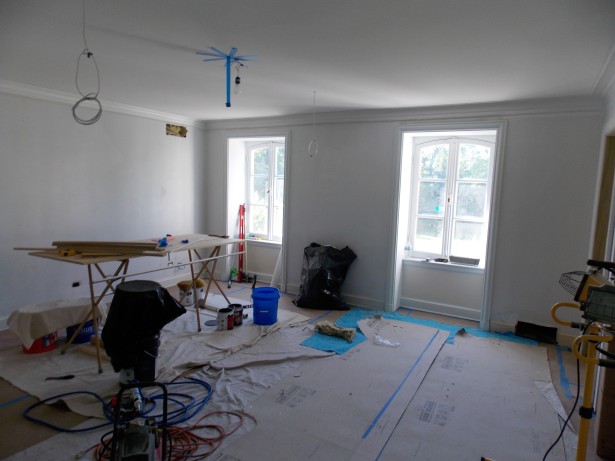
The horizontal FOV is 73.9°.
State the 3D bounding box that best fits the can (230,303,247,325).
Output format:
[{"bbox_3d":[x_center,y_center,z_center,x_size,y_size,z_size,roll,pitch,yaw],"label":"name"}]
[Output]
[{"bbox_3d":[-0.799,0.939,4.534,0.172,0.190,0.172,5,7,29],"label":"can"}]

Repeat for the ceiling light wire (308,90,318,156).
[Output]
[{"bbox_3d":[0.064,-1.047,4.063,0.100,0.640,0.060,2,7,0],"label":"ceiling light wire"}]

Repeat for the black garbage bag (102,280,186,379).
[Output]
[{"bbox_3d":[-1.251,0.781,3.204,0.600,0.750,0.430,-1,7,-22],"label":"black garbage bag"}]

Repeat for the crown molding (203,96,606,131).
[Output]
[{"bbox_3d":[0.594,-1.406,5.058,5.055,0.130,0.115,5,7,29],"label":"crown molding"}]

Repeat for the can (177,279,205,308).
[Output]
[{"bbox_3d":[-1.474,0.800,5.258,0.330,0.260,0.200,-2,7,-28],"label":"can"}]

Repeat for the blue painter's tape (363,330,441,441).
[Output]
[{"bbox_3d":[0.902,1.200,3.532,0.028,0.004,2.242,5,8,29],"label":"blue painter's tape"}]

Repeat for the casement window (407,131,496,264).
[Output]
[{"bbox_3d":[1.776,-0.371,5.082,1.002,1.570,0.120,5,7,29],"label":"casement window"}]

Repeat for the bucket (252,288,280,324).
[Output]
[{"bbox_3d":[-0.470,0.851,4.623,0.302,0.365,0.302,2,7,0],"label":"bucket"}]

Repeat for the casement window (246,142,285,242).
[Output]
[{"bbox_3d":[-0.544,-0.590,6.357,0.997,1.570,0.120,5,7,29],"label":"casement window"}]

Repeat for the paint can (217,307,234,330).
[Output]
[{"bbox_3d":[-0.877,0.954,4.388,0.172,0.190,0.172,2,7,0],"label":"paint can"}]

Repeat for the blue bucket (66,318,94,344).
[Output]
[{"bbox_3d":[-2.191,0.871,3.970,0.300,0.370,0.300,2,7,0],"label":"blue bucket"}]

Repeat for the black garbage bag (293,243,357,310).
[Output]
[{"bbox_3d":[0.238,0.590,5.241,0.700,0.790,0.460,5,7,29],"label":"black garbage bag"}]

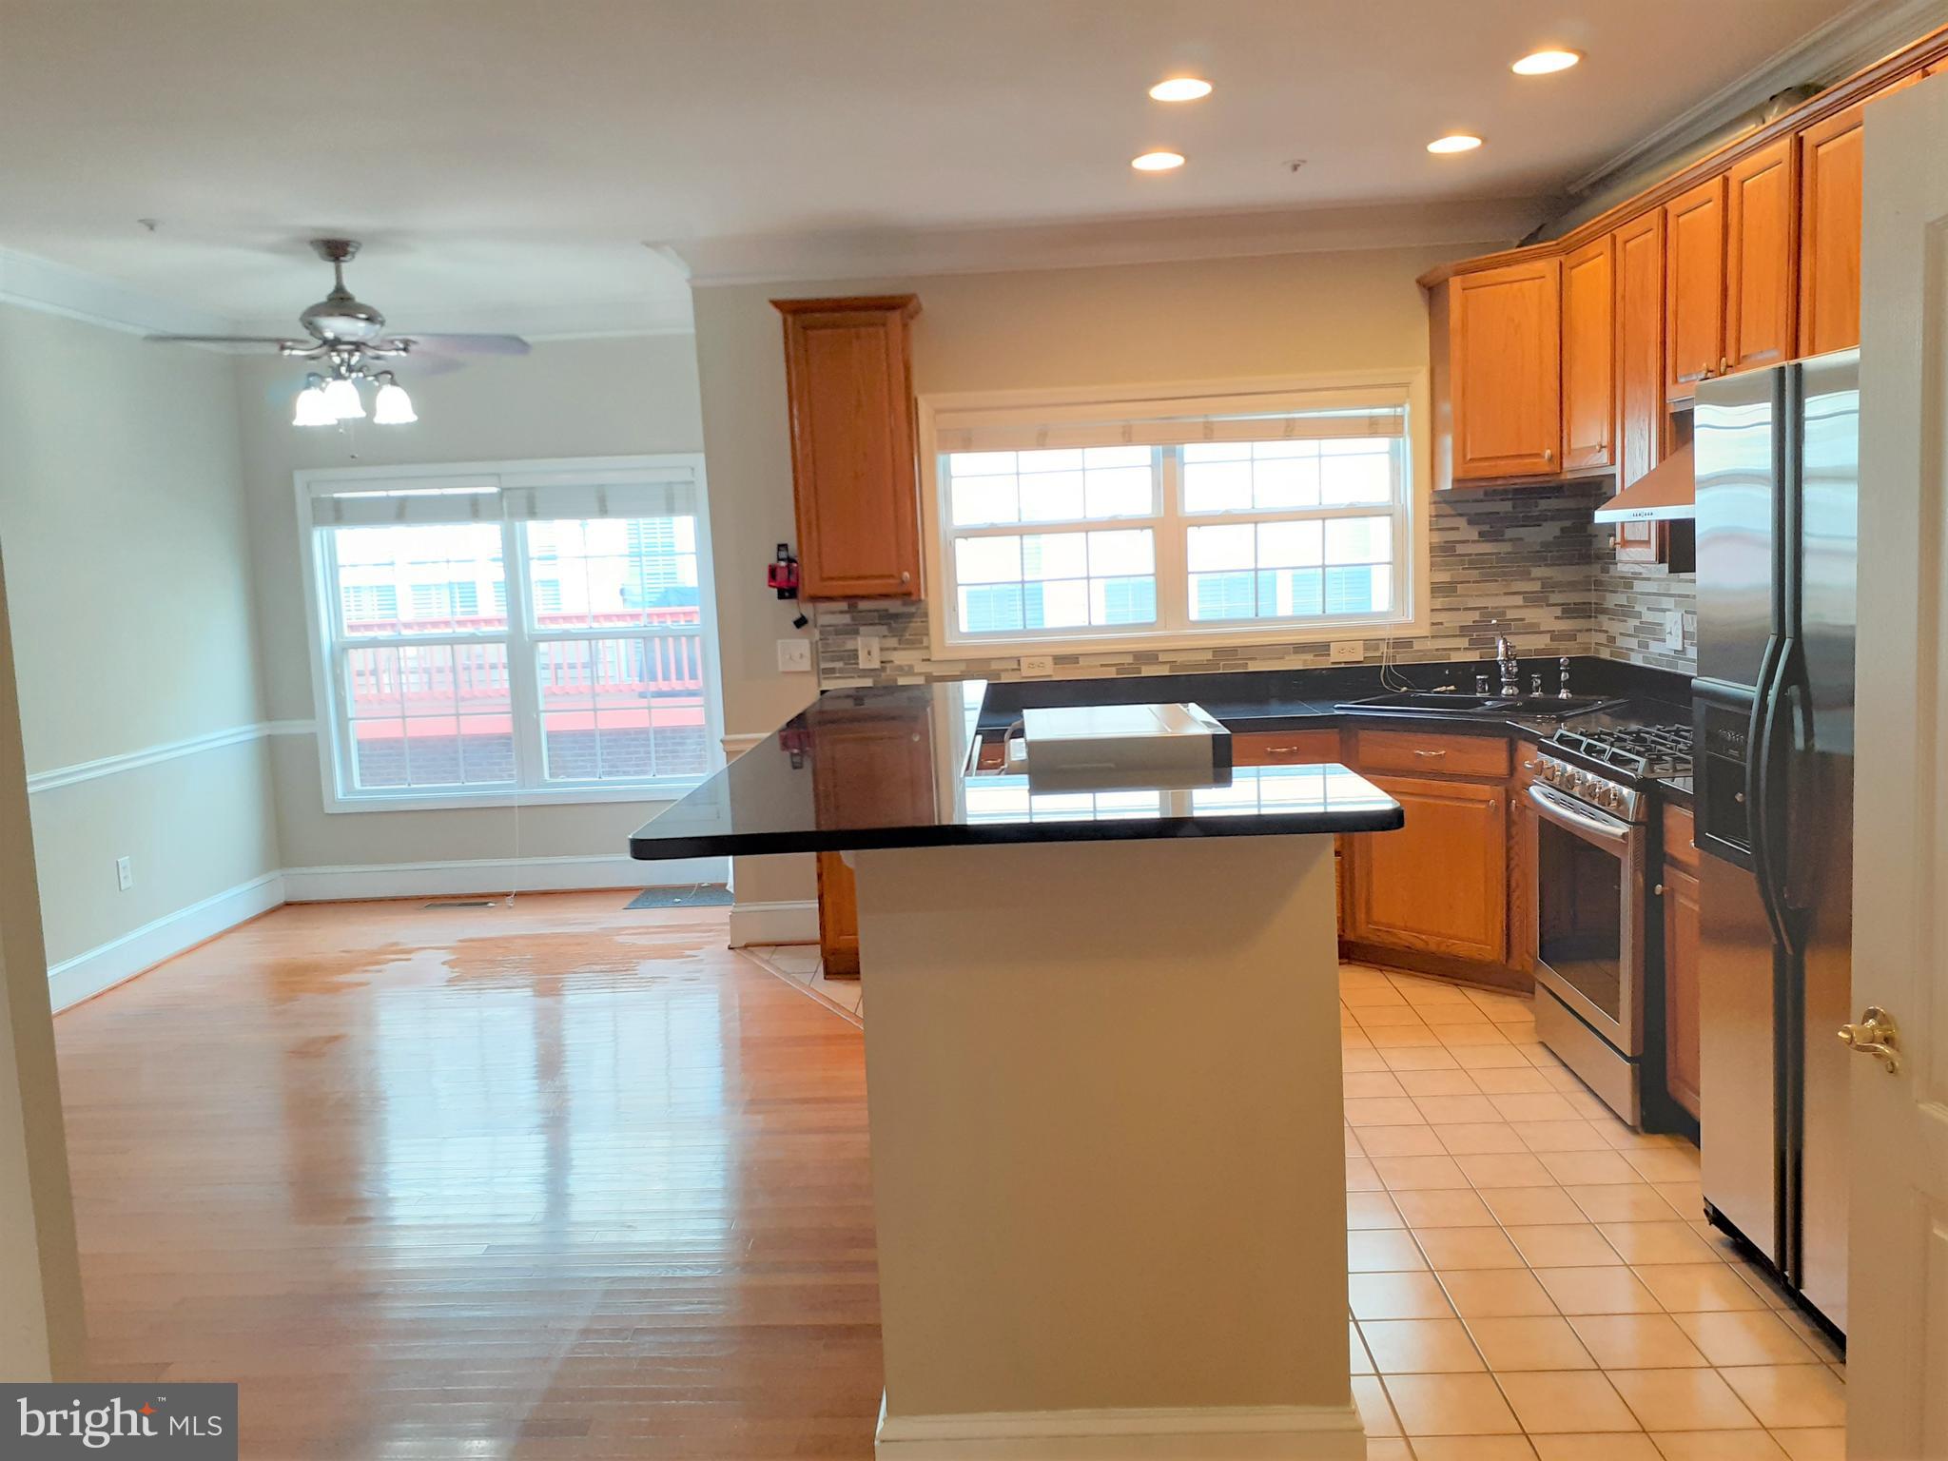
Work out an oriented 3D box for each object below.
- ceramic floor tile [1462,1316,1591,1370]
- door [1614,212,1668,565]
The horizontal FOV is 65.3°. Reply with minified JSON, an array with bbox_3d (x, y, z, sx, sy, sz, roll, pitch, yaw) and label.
[{"bbox_3d":[1.058,1.173,2.898,0.200,0.010,0.200,-2,6,2],"label":"ceramic floor tile"},{"bbox_3d":[2.029,-1.024,4.617,0.020,1.017,0.338,-3,6,2],"label":"door"}]

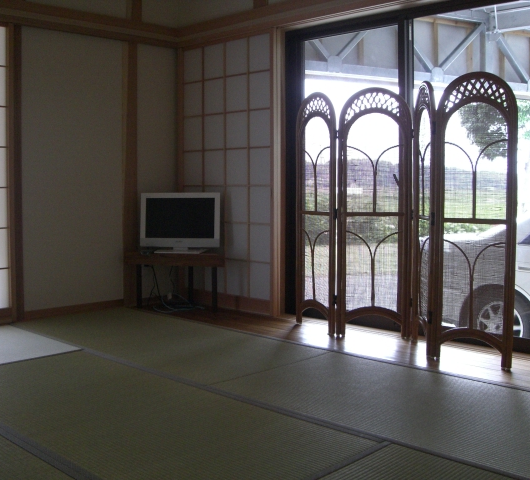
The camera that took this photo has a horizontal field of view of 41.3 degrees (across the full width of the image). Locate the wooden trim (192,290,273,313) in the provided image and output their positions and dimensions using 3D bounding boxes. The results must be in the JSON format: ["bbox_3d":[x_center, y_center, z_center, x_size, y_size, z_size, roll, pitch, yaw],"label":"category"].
[{"bbox_3d":[-0.242,0.396,4.579,0.807,0.092,0.035,4,6,45],"label":"wooden trim"}]

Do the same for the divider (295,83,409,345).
[{"bbox_3d":[0.409,-0.145,3.744,0.730,1.294,0.241,3,5,38],"label":"divider"}]

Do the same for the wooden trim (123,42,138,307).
[{"bbox_3d":[-0.897,-0.419,4.630,0.060,1.711,0.110,4,6,45],"label":"wooden trim"}]

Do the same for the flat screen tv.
[{"bbox_3d":[-0.537,-0.108,4.479,0.520,0.378,0.190,1,4,13],"label":"flat screen tv"}]

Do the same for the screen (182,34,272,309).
[{"bbox_3d":[-0.261,-0.412,4.542,0.865,1.711,0.040,4,6,45],"label":"screen"}]

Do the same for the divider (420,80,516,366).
[{"bbox_3d":[0.832,-0.103,3.225,0.199,1.283,0.683,-2,4,-25],"label":"divider"}]

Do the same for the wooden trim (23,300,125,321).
[{"bbox_3d":[-1.172,0.429,4.391,0.030,0.052,0.698,4,6,45],"label":"wooden trim"}]

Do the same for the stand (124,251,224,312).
[{"bbox_3d":[-0.523,0.255,4.627,0.654,0.367,0.400,1,4,17],"label":"stand"}]

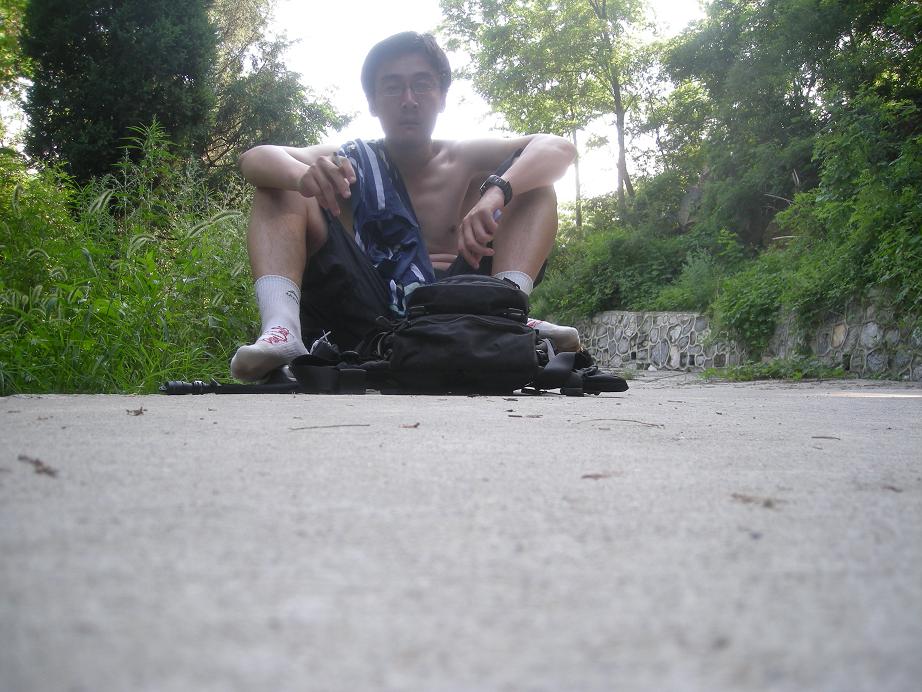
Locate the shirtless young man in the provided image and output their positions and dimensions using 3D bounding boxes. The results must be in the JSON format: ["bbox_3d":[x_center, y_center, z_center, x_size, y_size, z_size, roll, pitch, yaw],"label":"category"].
[{"bbox_3d":[-0.107,-0.300,1.960,0.690,0.750,0.720,0,-1,-2],"label":"shirtless young man"}]

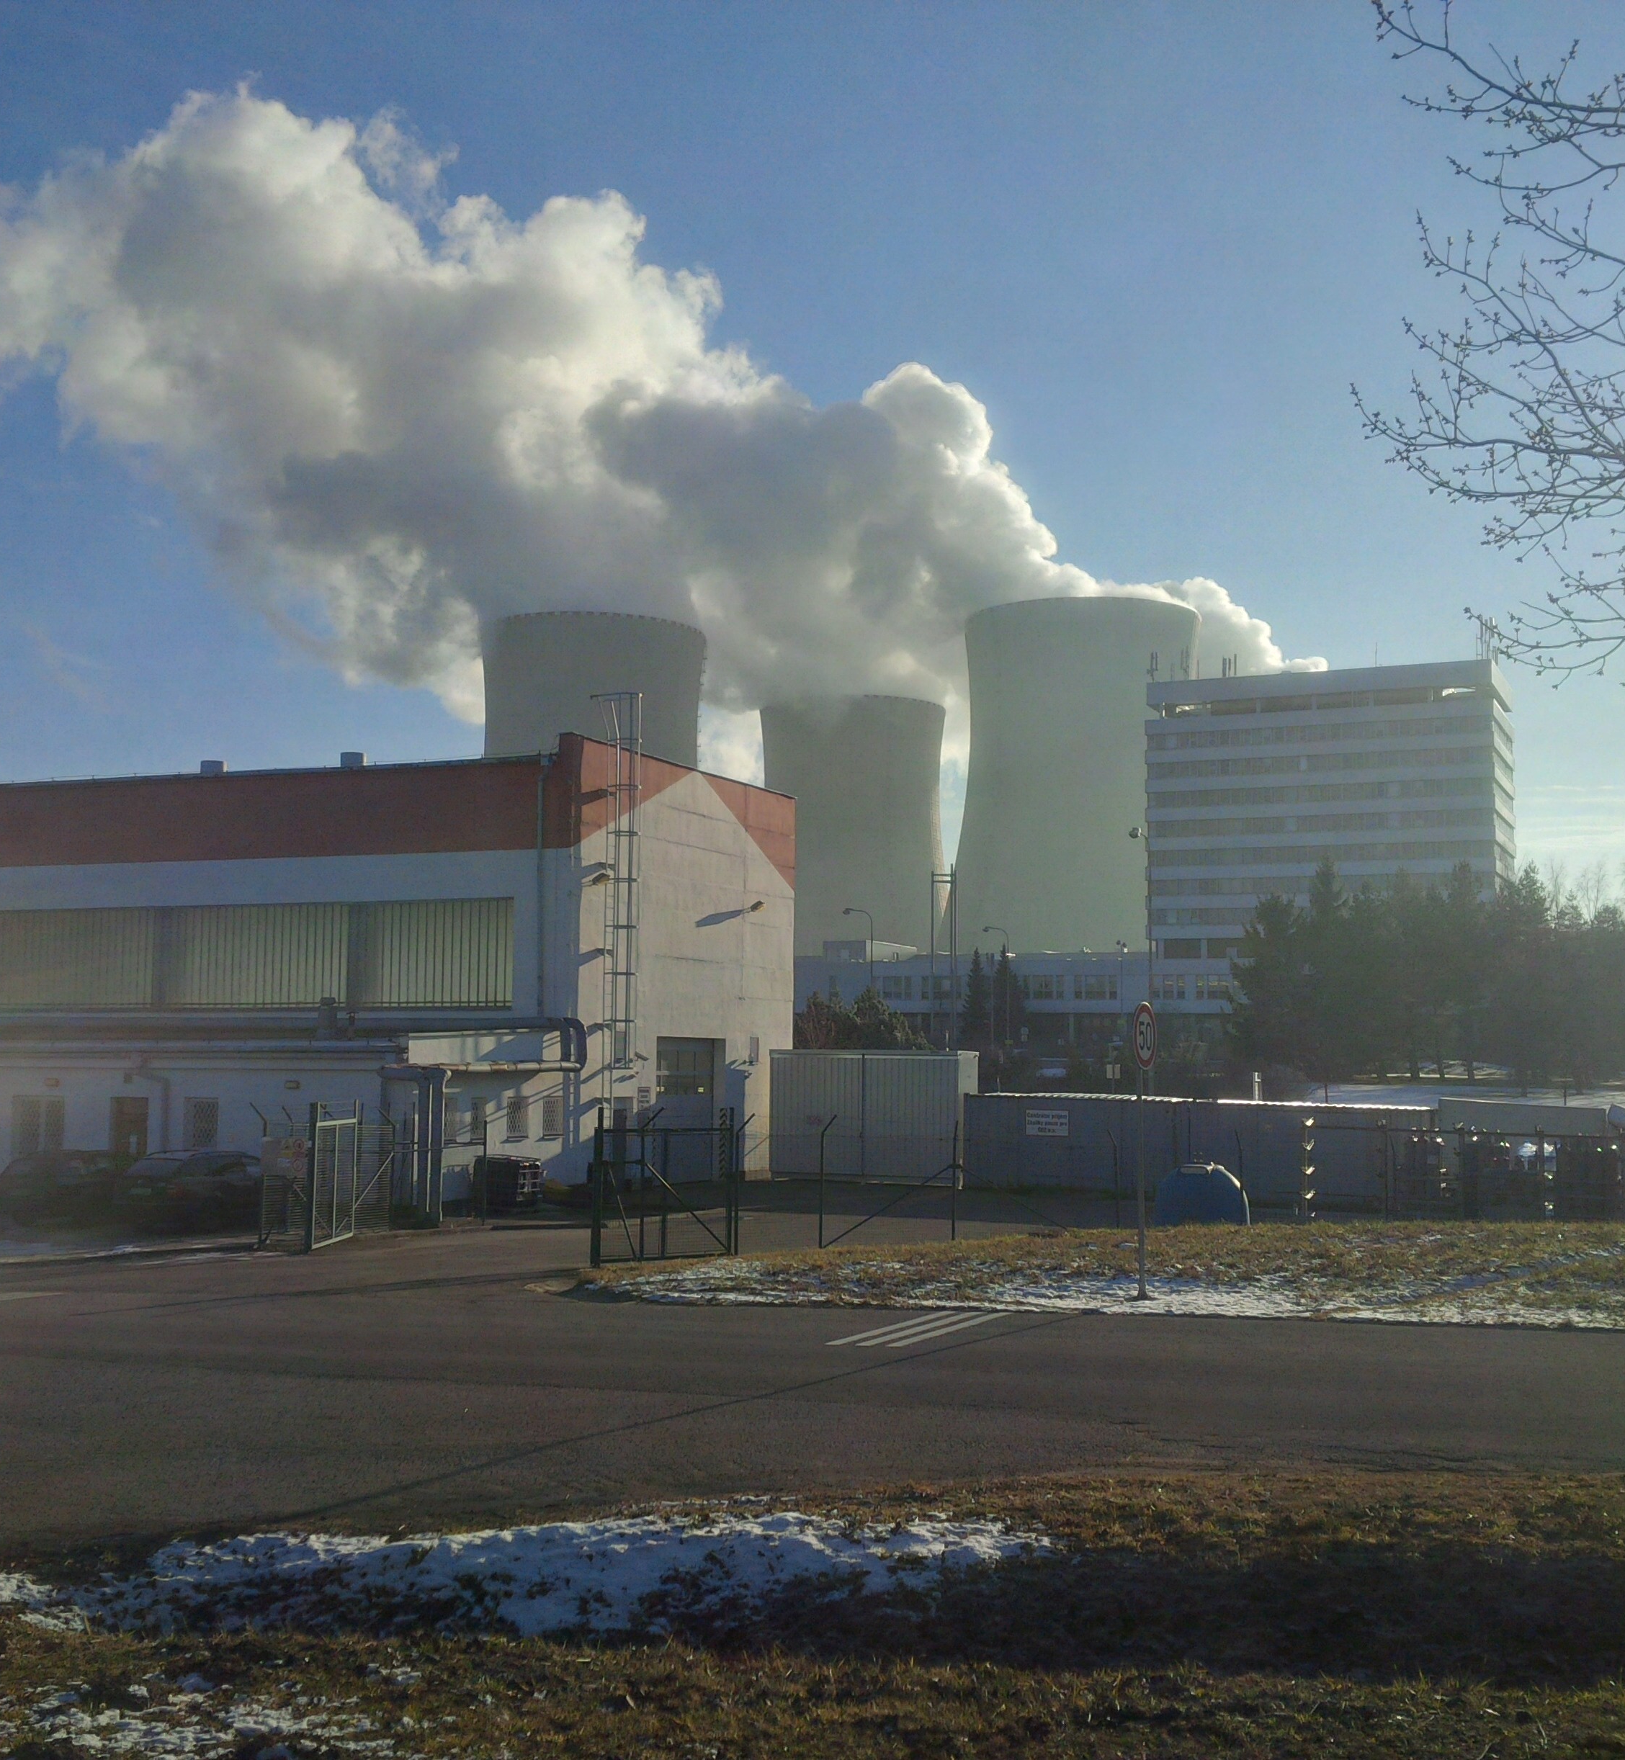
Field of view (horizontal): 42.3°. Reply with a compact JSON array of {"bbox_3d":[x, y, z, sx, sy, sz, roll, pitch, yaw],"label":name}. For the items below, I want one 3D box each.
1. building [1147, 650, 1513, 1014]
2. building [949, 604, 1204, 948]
[{"bbox_3d":[58.079,-0.765,234.525,37.100,42.160,20.000,-2,-5,24],"label":"building"},{"bbox_3d":[95.003,-14.122,736.425,130.700,154.800,130.700,0,-4,0],"label":"building"}]

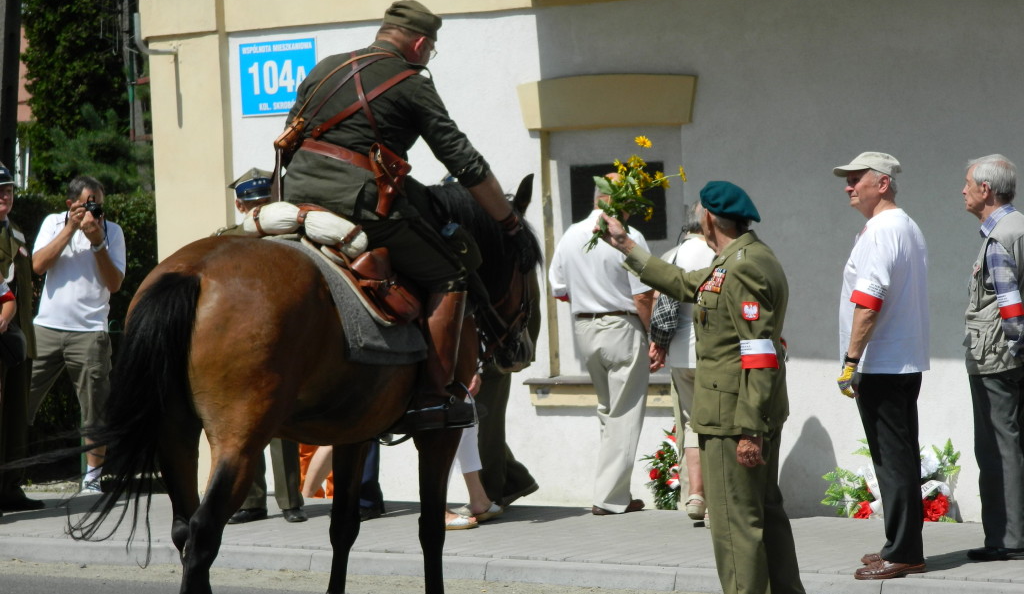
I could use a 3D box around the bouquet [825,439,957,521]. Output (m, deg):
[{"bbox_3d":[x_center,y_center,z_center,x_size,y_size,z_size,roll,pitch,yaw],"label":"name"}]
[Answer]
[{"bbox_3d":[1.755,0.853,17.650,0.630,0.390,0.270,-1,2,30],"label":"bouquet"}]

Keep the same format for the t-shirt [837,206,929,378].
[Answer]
[{"bbox_3d":[1.509,-0.024,15.500,0.330,0.680,0.500,-2,2,7],"label":"t-shirt"}]

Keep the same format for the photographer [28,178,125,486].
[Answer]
[{"bbox_3d":[-2.402,0.207,21.100,0.550,1.760,0.480,-3,2,-16],"label":"photographer"}]

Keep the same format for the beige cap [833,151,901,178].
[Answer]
[{"bbox_3d":[1.438,-0.531,15.480,0.275,0.120,0.180,-2,2,3],"label":"beige cap"}]

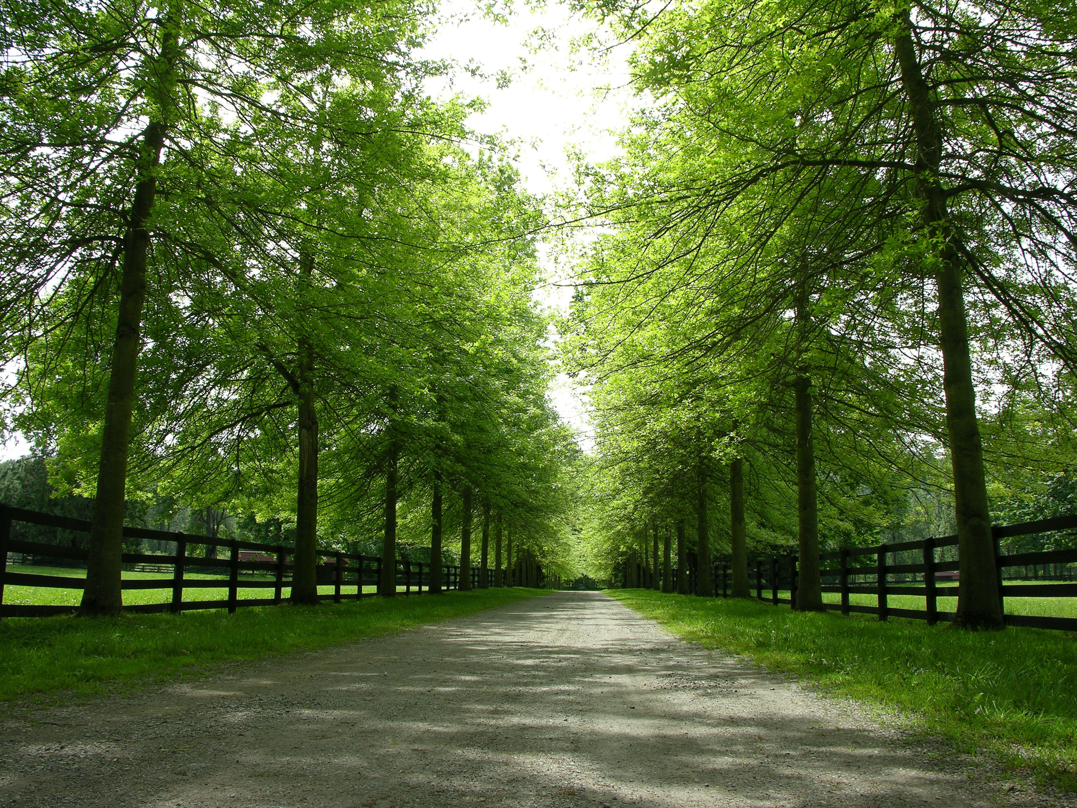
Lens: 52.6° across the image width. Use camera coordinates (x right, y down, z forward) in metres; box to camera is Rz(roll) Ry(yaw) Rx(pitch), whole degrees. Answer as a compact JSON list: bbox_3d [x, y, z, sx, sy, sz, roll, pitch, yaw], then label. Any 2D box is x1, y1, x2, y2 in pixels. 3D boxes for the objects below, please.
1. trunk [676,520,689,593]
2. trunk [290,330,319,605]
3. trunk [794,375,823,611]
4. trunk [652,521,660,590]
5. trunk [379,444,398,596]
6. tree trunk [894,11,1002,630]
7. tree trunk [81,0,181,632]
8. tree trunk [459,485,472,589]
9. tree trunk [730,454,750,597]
[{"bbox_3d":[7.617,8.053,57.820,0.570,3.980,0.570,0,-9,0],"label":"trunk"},{"bbox_3d":[-5.490,1.425,25.720,0.600,6.490,0.600,0,-9,0],"label":"trunk"},{"bbox_3d":[6.210,2.000,25.237,0.600,5.440,0.600,0,-9,0],"label":"trunk"},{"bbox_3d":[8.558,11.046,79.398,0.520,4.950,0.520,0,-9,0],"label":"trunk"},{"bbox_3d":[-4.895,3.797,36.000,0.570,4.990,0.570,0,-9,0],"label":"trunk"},{"bbox_3d":[5.463,-1.339,14.792,0.560,8.630,0.560,-3,-9,-1],"label":"tree trunk"},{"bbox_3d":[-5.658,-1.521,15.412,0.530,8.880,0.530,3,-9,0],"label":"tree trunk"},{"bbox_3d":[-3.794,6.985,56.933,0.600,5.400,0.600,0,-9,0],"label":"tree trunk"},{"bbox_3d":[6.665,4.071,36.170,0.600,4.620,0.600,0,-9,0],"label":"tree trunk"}]

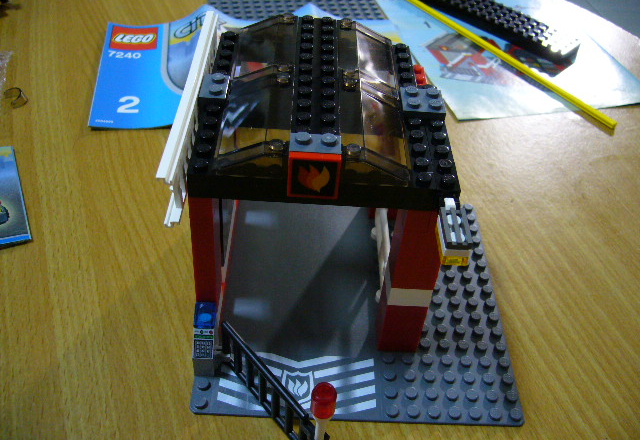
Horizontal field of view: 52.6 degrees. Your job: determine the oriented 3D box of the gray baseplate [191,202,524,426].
[{"bbox_3d":[0.016,0.033,0.292,0.128,0.004,0.128,2,42,-1],"label":"gray baseplate"}]

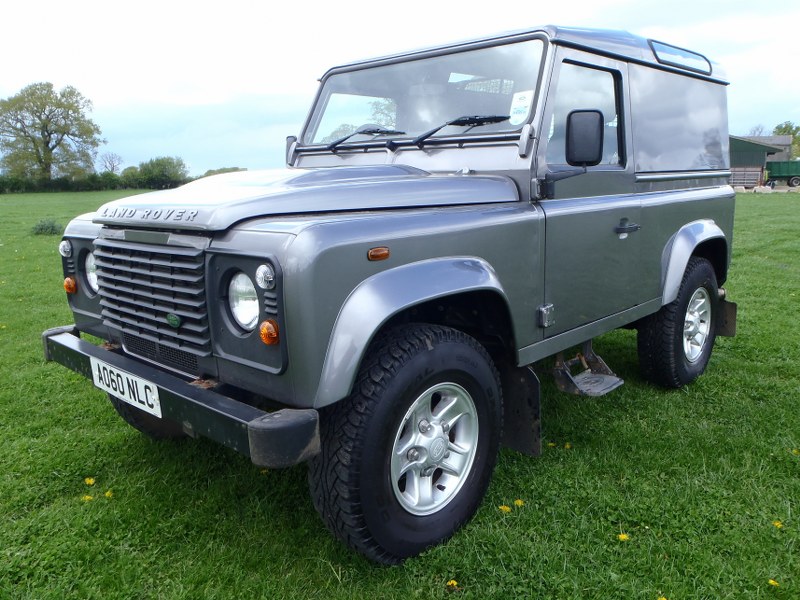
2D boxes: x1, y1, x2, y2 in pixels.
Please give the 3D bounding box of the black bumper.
[{"bbox_3d":[-0.876,0.278,2.268,1.720,0.120,0.190,9,14,43],"label":"black bumper"}]

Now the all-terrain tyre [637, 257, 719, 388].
[{"bbox_3d":[1.691,0.134,3.884,0.240,0.785,0.785,9,15,43],"label":"all-terrain tyre"}]

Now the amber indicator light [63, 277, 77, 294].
[{"bbox_3d":[-1.381,-0.068,2.718,0.073,0.073,0.045,9,14,43],"label":"amber indicator light"}]

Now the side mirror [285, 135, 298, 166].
[{"bbox_3d":[-0.606,-0.832,3.727,0.060,0.218,0.150,-7,12,-27],"label":"side mirror"}]

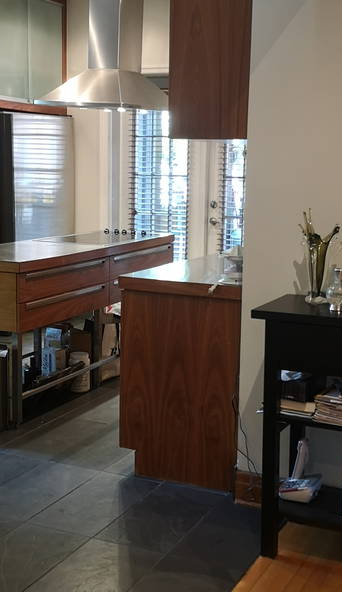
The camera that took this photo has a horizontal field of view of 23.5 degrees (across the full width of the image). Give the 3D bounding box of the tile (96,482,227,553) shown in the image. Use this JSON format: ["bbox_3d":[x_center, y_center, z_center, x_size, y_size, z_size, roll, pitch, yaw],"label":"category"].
[{"bbox_3d":[-0.029,0.896,3.344,0.307,0.012,0.610,5,10,24],"label":"tile"}]

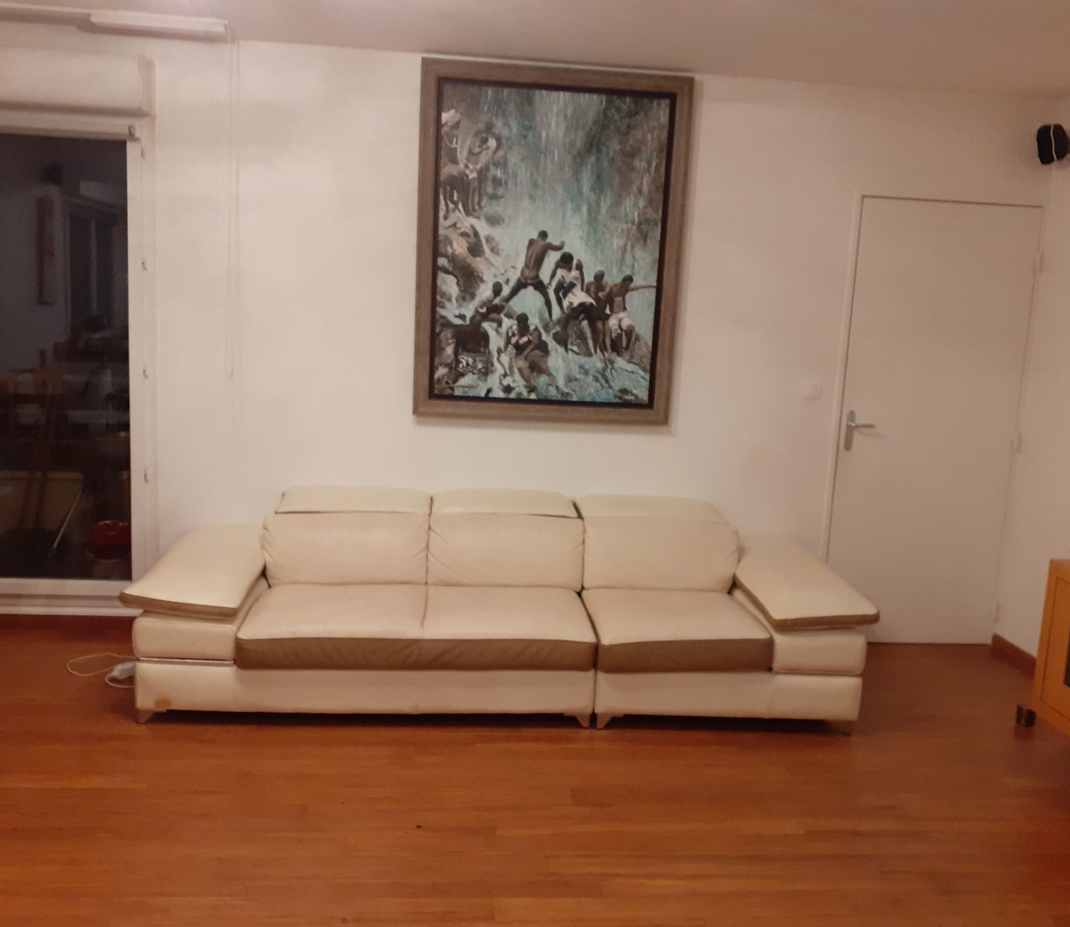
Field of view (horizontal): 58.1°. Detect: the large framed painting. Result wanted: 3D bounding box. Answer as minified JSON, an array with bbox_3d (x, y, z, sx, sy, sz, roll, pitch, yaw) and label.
[{"bbox_3d":[0.070,-0.924,4.137,1.140,1.475,0.050,2,10,-5],"label":"large framed painting"}]

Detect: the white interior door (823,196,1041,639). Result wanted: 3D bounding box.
[{"bbox_3d":[1.814,-0.153,4.456,0.840,2.050,0.045,2,8,-5],"label":"white interior door"}]

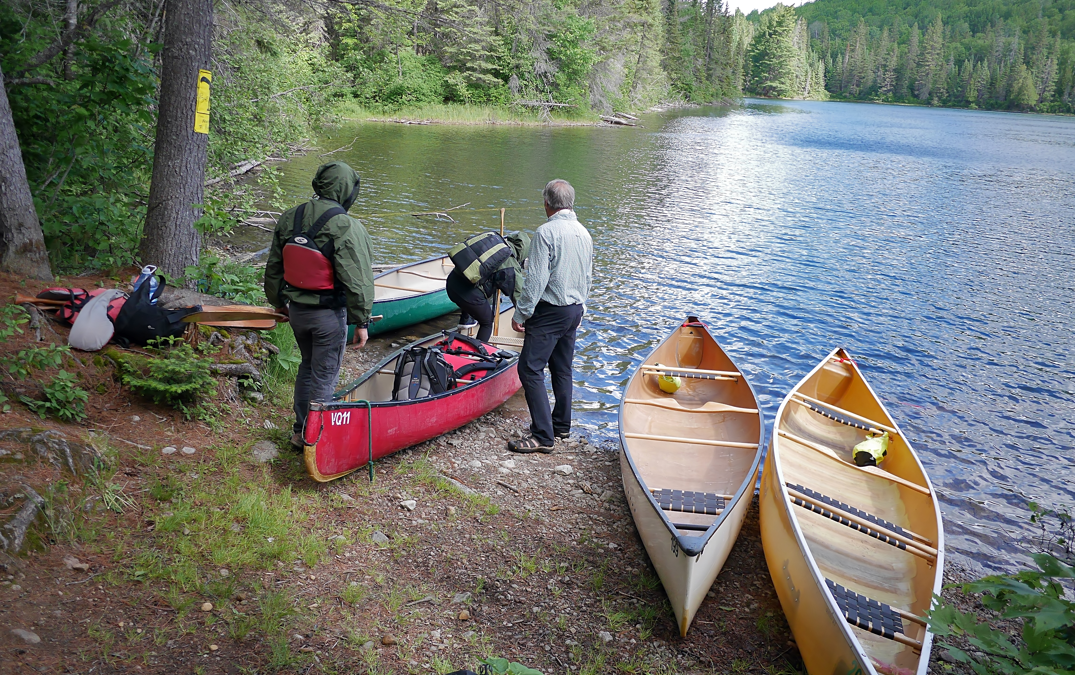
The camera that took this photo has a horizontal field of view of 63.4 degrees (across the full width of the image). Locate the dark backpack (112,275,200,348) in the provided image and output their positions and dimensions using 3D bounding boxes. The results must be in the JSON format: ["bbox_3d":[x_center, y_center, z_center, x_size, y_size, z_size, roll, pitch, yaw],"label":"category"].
[{"bbox_3d":[-2.045,-0.135,4.650,0.420,0.340,0.240,-2,16,-11],"label":"dark backpack"}]

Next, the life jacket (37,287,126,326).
[{"bbox_3d":[-2.510,-0.158,4.800,0.440,0.180,0.280,-2,16,-11],"label":"life jacket"}]

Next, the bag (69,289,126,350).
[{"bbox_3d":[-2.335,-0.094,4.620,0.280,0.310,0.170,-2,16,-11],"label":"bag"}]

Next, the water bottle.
[{"bbox_3d":[-2.135,-0.284,4.750,0.105,0.220,0.105,-3,16,0],"label":"water bottle"}]

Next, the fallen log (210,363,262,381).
[{"bbox_3d":[-1.551,0.177,4.480,0.270,0.085,0.090,1,16,0],"label":"fallen log"}]

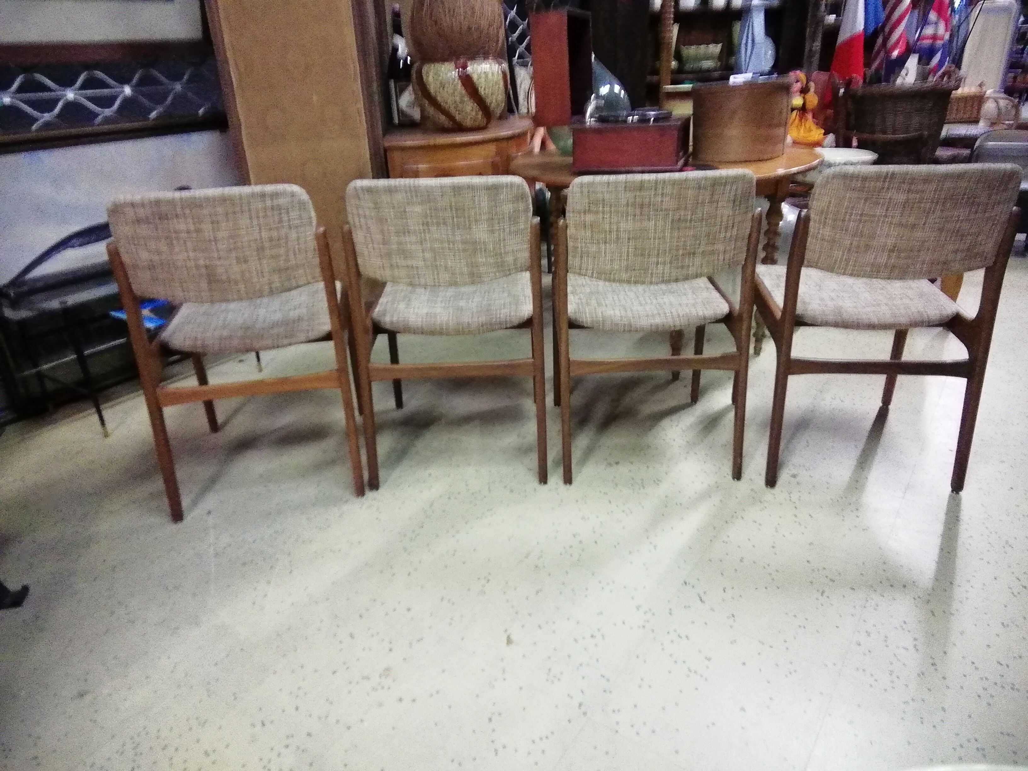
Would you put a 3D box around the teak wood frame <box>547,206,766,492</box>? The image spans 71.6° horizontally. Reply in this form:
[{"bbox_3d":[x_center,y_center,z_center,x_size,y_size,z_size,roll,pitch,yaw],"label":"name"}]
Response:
[{"bbox_3d":[0.351,-0.207,1.944,0.491,0.803,0.540,-2,24,1],"label":"teak wood frame"}]

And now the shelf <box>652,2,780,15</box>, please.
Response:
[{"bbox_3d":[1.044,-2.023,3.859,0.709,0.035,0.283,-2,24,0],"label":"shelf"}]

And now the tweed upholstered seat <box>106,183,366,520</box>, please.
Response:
[{"bbox_3d":[-0.686,-0.101,1.916,0.489,0.707,0.528,-6,25,-9],"label":"tweed upholstered seat"}]

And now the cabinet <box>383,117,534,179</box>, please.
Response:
[{"bbox_3d":[-0.194,-0.663,3.023,0.596,0.778,0.626,-3,24,-3],"label":"cabinet"}]

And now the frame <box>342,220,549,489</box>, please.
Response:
[{"bbox_3d":[-0.160,-0.152,1.984,0.489,0.707,0.528,-2,24,1],"label":"frame"}]

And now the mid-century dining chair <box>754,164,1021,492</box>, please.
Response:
[{"bbox_3d":[0.906,-0.200,1.883,0.491,0.803,0.540,0,25,6],"label":"mid-century dining chair"}]

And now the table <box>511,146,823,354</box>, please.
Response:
[{"bbox_3d":[0.509,-0.431,2.521,1.010,0.722,1.010,-2,24,0],"label":"table"}]

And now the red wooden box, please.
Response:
[{"bbox_3d":[0.354,-0.751,2.200,0.323,0.136,0.288,3,25,11],"label":"red wooden box"}]

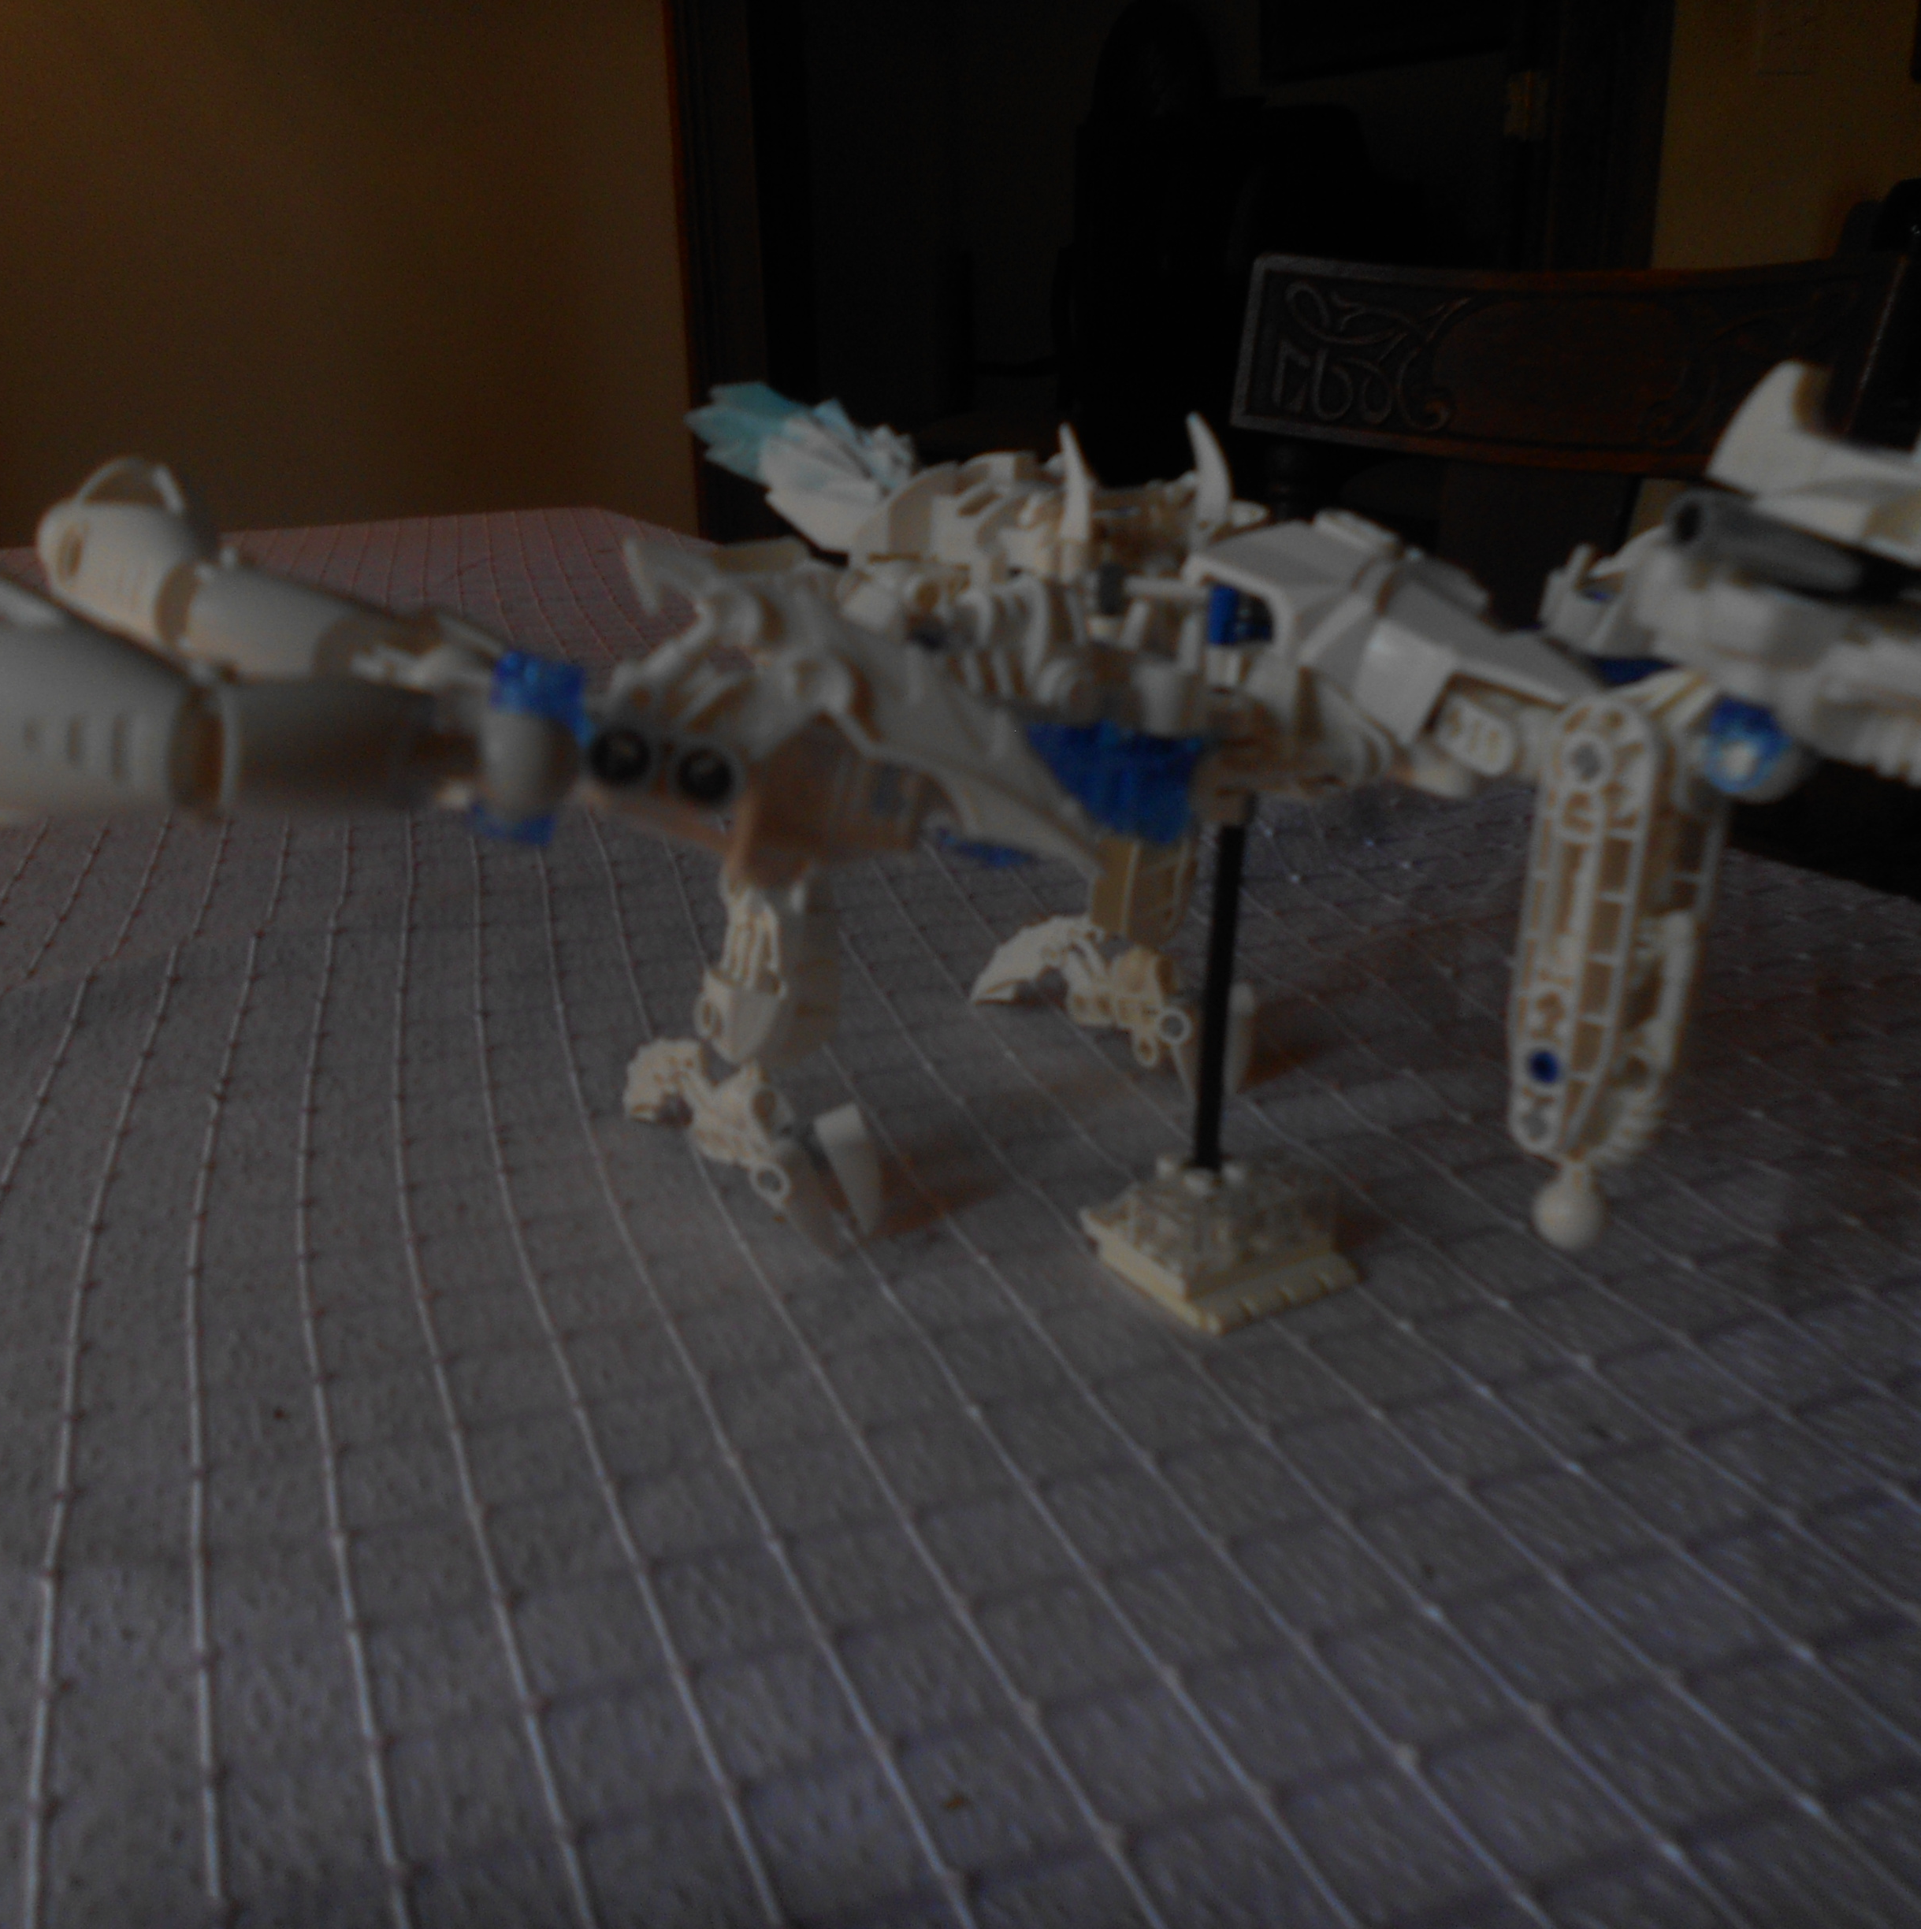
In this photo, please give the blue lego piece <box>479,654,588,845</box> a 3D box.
[{"bbox_3d":[-0.067,-0.034,0.305,0.014,0.028,0.014,-16,23,-38],"label":"blue lego piece"}]

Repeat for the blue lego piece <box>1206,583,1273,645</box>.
[{"bbox_3d":[0.046,-0.058,0.322,0.011,0.011,0.011,-13,21,-32],"label":"blue lego piece"}]

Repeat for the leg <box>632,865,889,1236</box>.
[{"bbox_3d":[-0.043,0.012,0.374,0.055,0.063,0.023,16,25,42],"label":"leg"}]

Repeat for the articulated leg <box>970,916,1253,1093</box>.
[{"bbox_3d":[0.033,0.005,0.441,0.068,0.033,0.024,16,25,42],"label":"articulated leg"}]

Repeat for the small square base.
[{"bbox_3d":[0.045,0.045,0.344,0.032,0.018,0.040,-13,21,-32],"label":"small square base"}]

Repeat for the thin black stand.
[{"bbox_3d":[0.045,0.005,0.335,0.005,0.066,0.005,-11,22,-32],"label":"thin black stand"}]

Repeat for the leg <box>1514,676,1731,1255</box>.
[{"bbox_3d":[0.097,0.000,0.285,0.025,0.082,0.019,-16,23,-38],"label":"leg"}]

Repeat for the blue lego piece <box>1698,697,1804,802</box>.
[{"bbox_3d":[0.109,-0.030,0.267,0.013,0.013,0.013,-16,23,-38],"label":"blue lego piece"}]

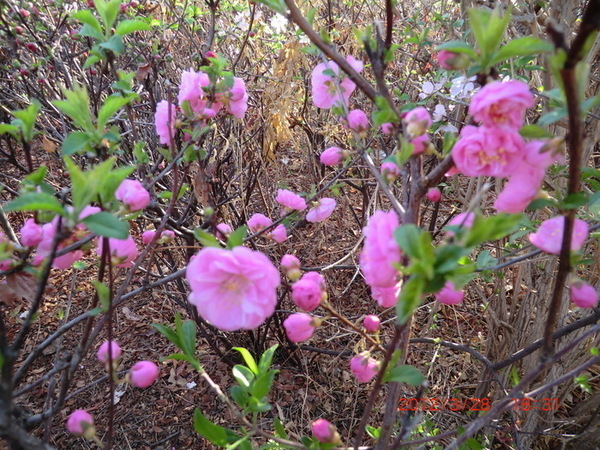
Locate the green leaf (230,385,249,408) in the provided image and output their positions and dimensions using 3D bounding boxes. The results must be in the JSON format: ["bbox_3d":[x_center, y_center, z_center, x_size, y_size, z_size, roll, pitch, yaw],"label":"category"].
[{"bbox_3d":[-0.046,0.132,0.320,0.013,0.016,0.010,9,28,17],"label":"green leaf"}]

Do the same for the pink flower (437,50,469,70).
[{"bbox_3d":[0.094,-0.101,0.255,0.021,0.013,0.013,-10,11,-8],"label":"pink flower"}]

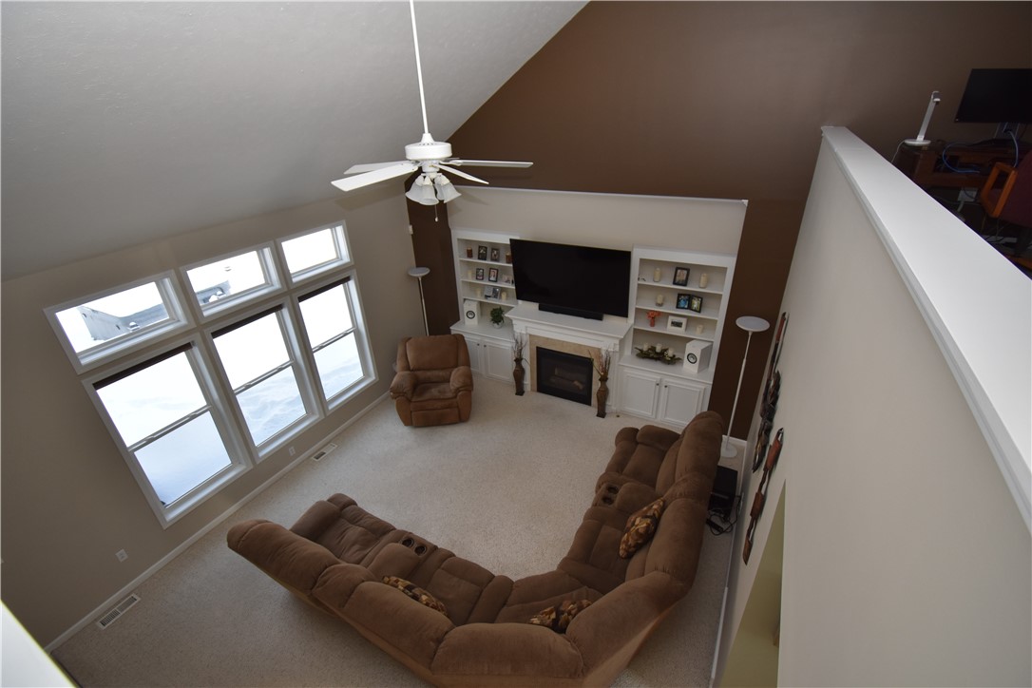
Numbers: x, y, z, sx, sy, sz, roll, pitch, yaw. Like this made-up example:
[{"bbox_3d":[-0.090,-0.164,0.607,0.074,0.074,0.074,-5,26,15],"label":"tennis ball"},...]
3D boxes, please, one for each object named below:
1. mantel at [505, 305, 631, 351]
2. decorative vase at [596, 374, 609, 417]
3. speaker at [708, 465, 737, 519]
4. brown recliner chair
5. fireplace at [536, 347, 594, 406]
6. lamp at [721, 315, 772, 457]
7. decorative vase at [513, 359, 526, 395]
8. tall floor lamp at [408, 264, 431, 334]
[{"bbox_3d":[0.724,-0.213,6.184,1.740,0.285,0.430,12,31,24],"label":"mantel"},{"bbox_3d":[1.261,0.780,6.230,0.180,0.630,0.180,12,31,24],"label":"decorative vase"},{"bbox_3d":[2.294,1.650,4.844,0.280,0.330,0.400,12,31,24],"label":"speaker"},{"bbox_3d":[-1.183,0.512,6.463,1.020,1.020,0.950,-3,28,-1],"label":"brown recliner chair"},{"bbox_3d":[0.789,0.452,6.673,0.910,0.820,0.200,12,31,24],"label":"fireplace"},{"bbox_3d":[2.716,0.583,5.231,0.340,1.830,0.340,12,31,24],"label":"lamp"},{"bbox_3d":[0.063,0.524,6.785,0.180,0.630,0.180,-1,28,1],"label":"decorative vase"},{"bbox_3d":[-1.503,-0.344,7.234,0.340,1.830,0.340,12,31,24],"label":"tall floor lamp"}]

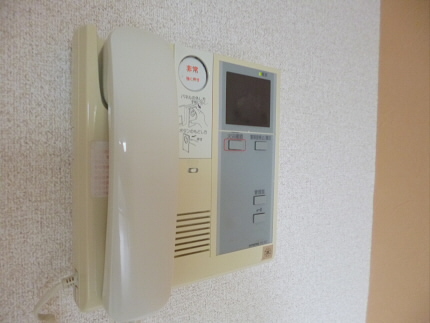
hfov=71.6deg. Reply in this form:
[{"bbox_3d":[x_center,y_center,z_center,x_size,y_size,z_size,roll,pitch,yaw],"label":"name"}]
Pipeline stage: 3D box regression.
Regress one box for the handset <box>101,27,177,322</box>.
[{"bbox_3d":[-0.060,0.008,0.236,0.051,0.211,0.046,0,2,-33],"label":"handset"}]

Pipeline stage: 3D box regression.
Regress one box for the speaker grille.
[{"bbox_3d":[-0.021,0.067,0.276,0.037,0.040,0.004,0,2,-33],"label":"speaker grille"}]

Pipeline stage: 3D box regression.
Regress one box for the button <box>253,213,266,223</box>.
[{"bbox_3d":[0.048,0.061,0.320,0.016,0.010,0.003,0,2,-33],"label":"button"}]

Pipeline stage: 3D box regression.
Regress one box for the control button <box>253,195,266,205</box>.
[{"bbox_3d":[0.048,0.042,0.320,0.016,0.010,0.003,0,2,-33],"label":"control button"}]

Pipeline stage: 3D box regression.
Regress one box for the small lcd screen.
[{"bbox_3d":[0.035,-0.062,0.308,0.059,0.051,0.005,0,2,-33],"label":"small lcd screen"}]

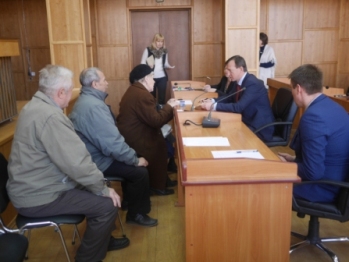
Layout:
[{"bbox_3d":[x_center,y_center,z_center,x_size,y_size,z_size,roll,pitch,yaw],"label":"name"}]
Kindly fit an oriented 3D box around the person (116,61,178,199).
[{"bbox_3d":[-0.271,-0.016,4.000,0.620,1.290,0.500,-3,12,-6],"label":"person"}]

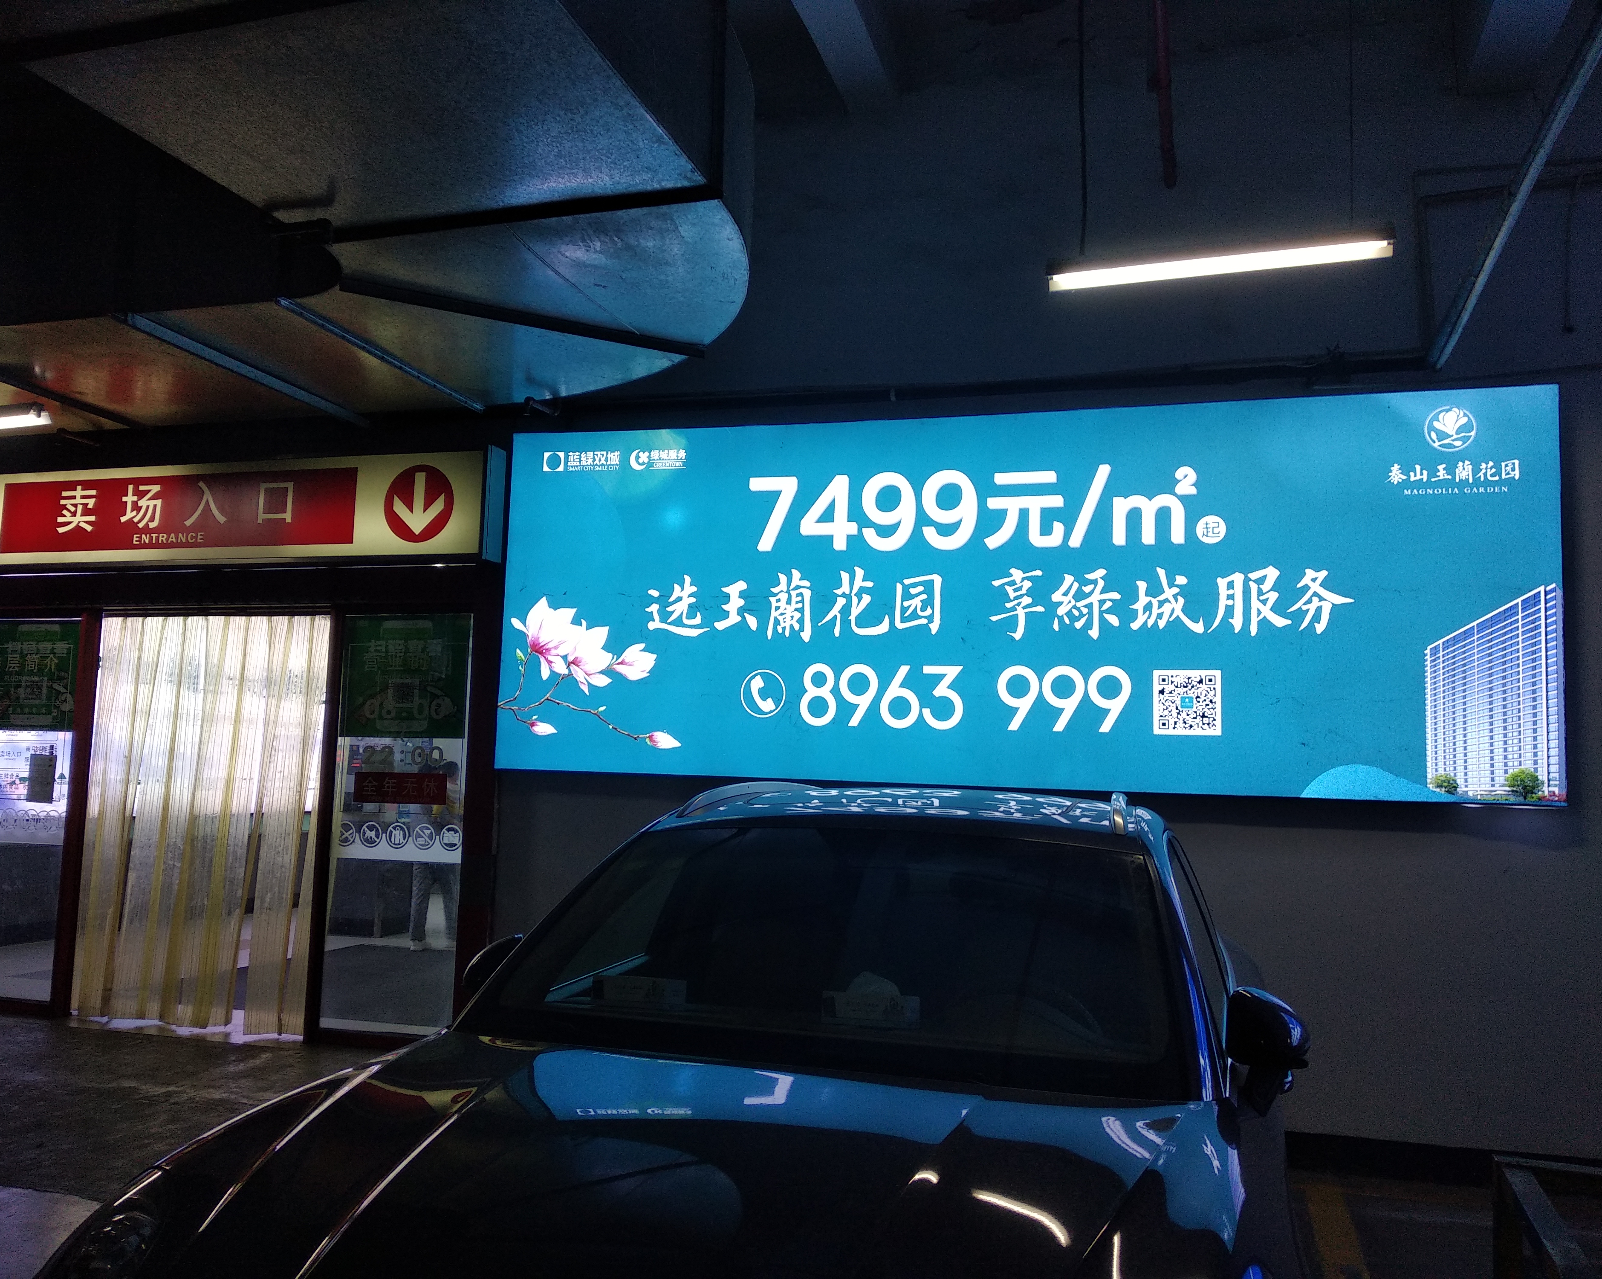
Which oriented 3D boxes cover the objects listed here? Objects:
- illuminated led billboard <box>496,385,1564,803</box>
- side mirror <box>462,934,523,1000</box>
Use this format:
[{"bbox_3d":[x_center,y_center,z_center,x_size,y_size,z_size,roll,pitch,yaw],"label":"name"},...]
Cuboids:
[{"bbox_3d":[0.824,-0.203,6.167,5.006,1.794,0.130,0,-6,17],"label":"illuminated led billboard"},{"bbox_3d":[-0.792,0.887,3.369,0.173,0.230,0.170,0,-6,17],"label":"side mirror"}]

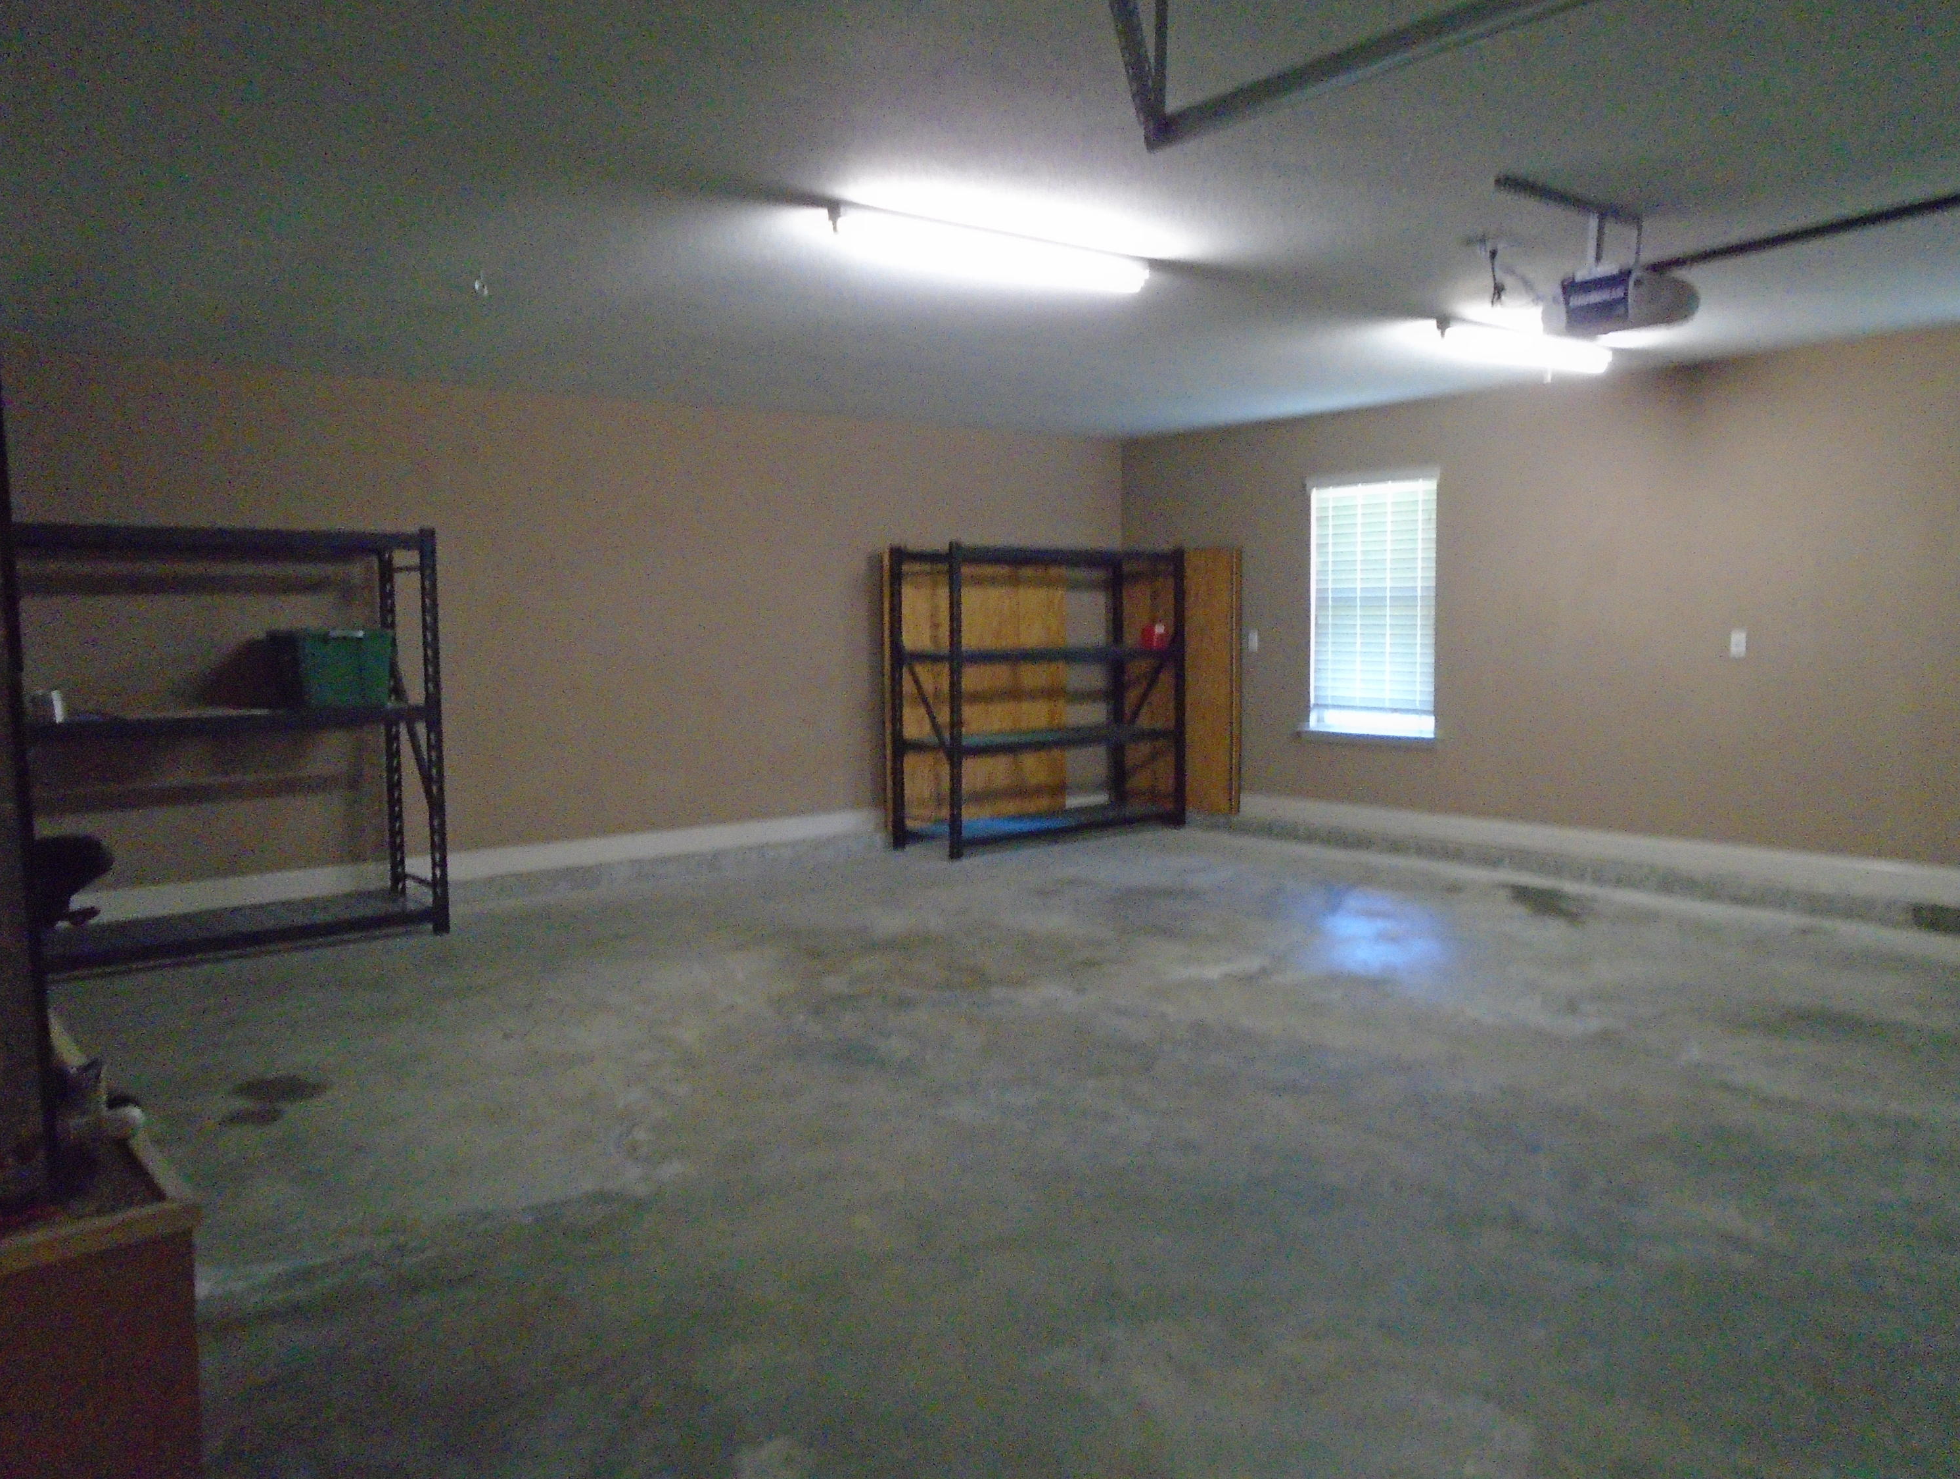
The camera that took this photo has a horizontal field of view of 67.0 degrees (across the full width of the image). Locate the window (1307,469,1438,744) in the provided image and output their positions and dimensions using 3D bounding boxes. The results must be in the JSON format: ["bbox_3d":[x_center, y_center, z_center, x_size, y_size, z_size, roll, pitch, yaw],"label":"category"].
[{"bbox_3d":[2.319,-0.786,8.741,0.100,1.548,0.929,-5,6,-39],"label":"window"}]

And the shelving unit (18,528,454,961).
[{"bbox_3d":[-3.379,0.021,6.317,1.956,1.829,0.610,-5,6,-39],"label":"shelving unit"}]

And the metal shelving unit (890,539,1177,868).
[{"bbox_3d":[0.405,-0.292,9.386,1.940,1.829,0.610,-5,6,-38],"label":"metal shelving unit"}]

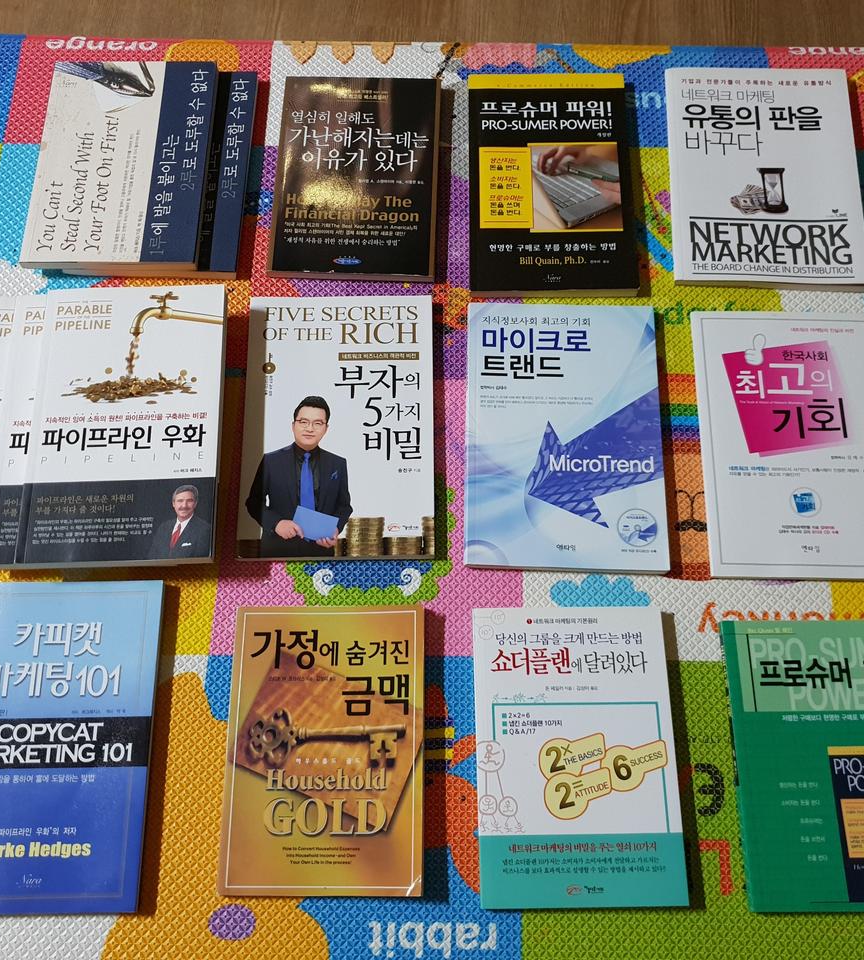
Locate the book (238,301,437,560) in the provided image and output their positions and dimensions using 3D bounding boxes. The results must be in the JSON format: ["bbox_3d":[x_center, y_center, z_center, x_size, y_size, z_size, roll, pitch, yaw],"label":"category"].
[{"bbox_3d":[-0.075,-0.046,0.777,0.152,0.010,0.225,-1,71,1],"label":"book"}]

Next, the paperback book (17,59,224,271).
[{"bbox_3d":[-0.270,-0.279,0.846,0.147,0.013,0.209,1,71,1],"label":"paperback book"}]

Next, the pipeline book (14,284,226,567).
[{"bbox_3d":[-0.239,-0.047,0.758,0.146,0.011,0.231,-2,71,0],"label":"pipeline book"}]

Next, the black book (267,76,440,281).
[{"bbox_3d":[-0.066,-0.270,0.854,0.143,0.011,0.205,2,71,2],"label":"black book"}]

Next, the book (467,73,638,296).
[{"bbox_3d":[0.104,-0.262,0.847,0.141,0.013,0.224,0,71,1],"label":"book"}]

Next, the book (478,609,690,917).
[{"bbox_3d":[0.103,0.195,0.689,0.140,0.011,0.204,-1,71,1],"label":"book"}]

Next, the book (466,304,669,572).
[{"bbox_3d":[0.105,-0.037,0.769,0.154,0.012,0.223,1,71,1],"label":"book"}]

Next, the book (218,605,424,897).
[{"bbox_3d":[-0.076,0.191,0.693,0.139,0.012,0.199,0,71,1],"label":"book"}]

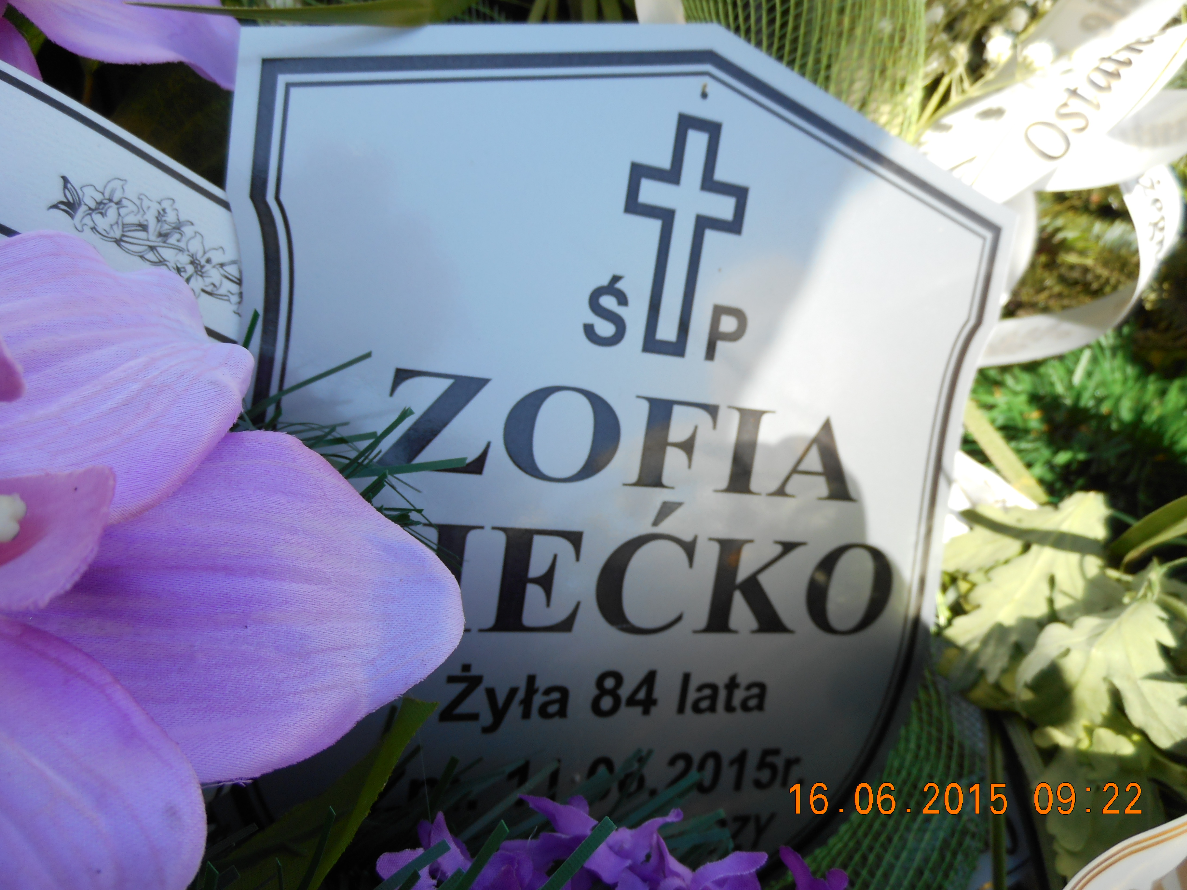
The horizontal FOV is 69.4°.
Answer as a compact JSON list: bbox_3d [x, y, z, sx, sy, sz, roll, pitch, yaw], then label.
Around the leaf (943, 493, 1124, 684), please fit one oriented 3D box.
[{"bbox_3d":[0.158,0.049,0.315,0.066,0.018,0.080,42,77,16],"label":"leaf"}]

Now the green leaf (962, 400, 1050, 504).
[{"bbox_3d":[0.166,0.004,0.345,0.009,0.006,0.057,-28,66,-6],"label":"green leaf"}]

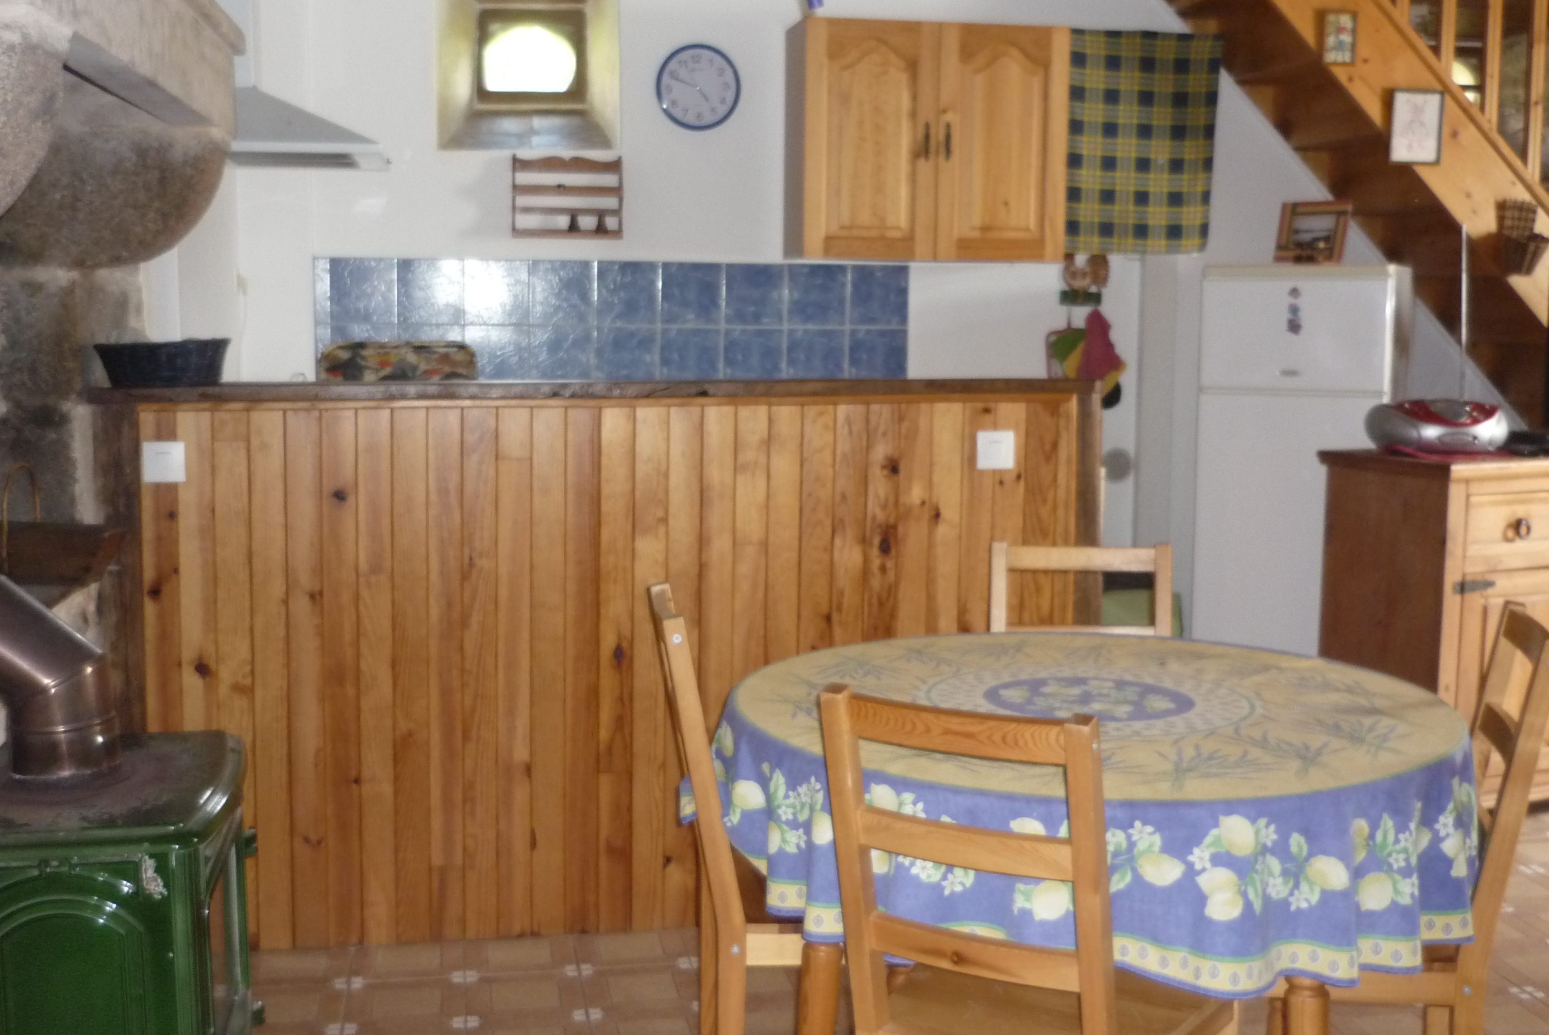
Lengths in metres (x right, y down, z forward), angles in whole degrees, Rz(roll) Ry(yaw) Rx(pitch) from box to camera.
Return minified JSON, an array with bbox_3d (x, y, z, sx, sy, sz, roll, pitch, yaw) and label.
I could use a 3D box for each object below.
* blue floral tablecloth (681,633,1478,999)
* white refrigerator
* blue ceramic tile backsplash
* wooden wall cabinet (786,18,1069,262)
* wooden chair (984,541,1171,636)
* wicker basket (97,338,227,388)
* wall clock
[{"bbox_3d":[0.475,0.402,2.629,1.180,0.255,1.170,0,6,0],"label":"blue floral tablecloth"},{"bbox_3d":[1.645,-0.010,5.354,0.540,1.510,0.570,3,7,24],"label":"white refrigerator"},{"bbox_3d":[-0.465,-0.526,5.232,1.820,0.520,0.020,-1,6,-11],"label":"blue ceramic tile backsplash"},{"bbox_3d":[0.456,-1.131,5.201,0.810,0.700,0.290,-1,6,-11],"label":"wooden wall cabinet"},{"bbox_3d":[0.623,0.519,3.303,0.400,0.890,0.460,0,6,0],"label":"wooden chair"},{"bbox_3d":[-1.283,-0.323,3.563,0.265,0.100,0.200,-1,6,-10],"label":"wicker basket"},{"bbox_3d":[-0.232,-1.309,5.174,0.258,0.260,0.040,-1,6,-11],"label":"wall clock"}]

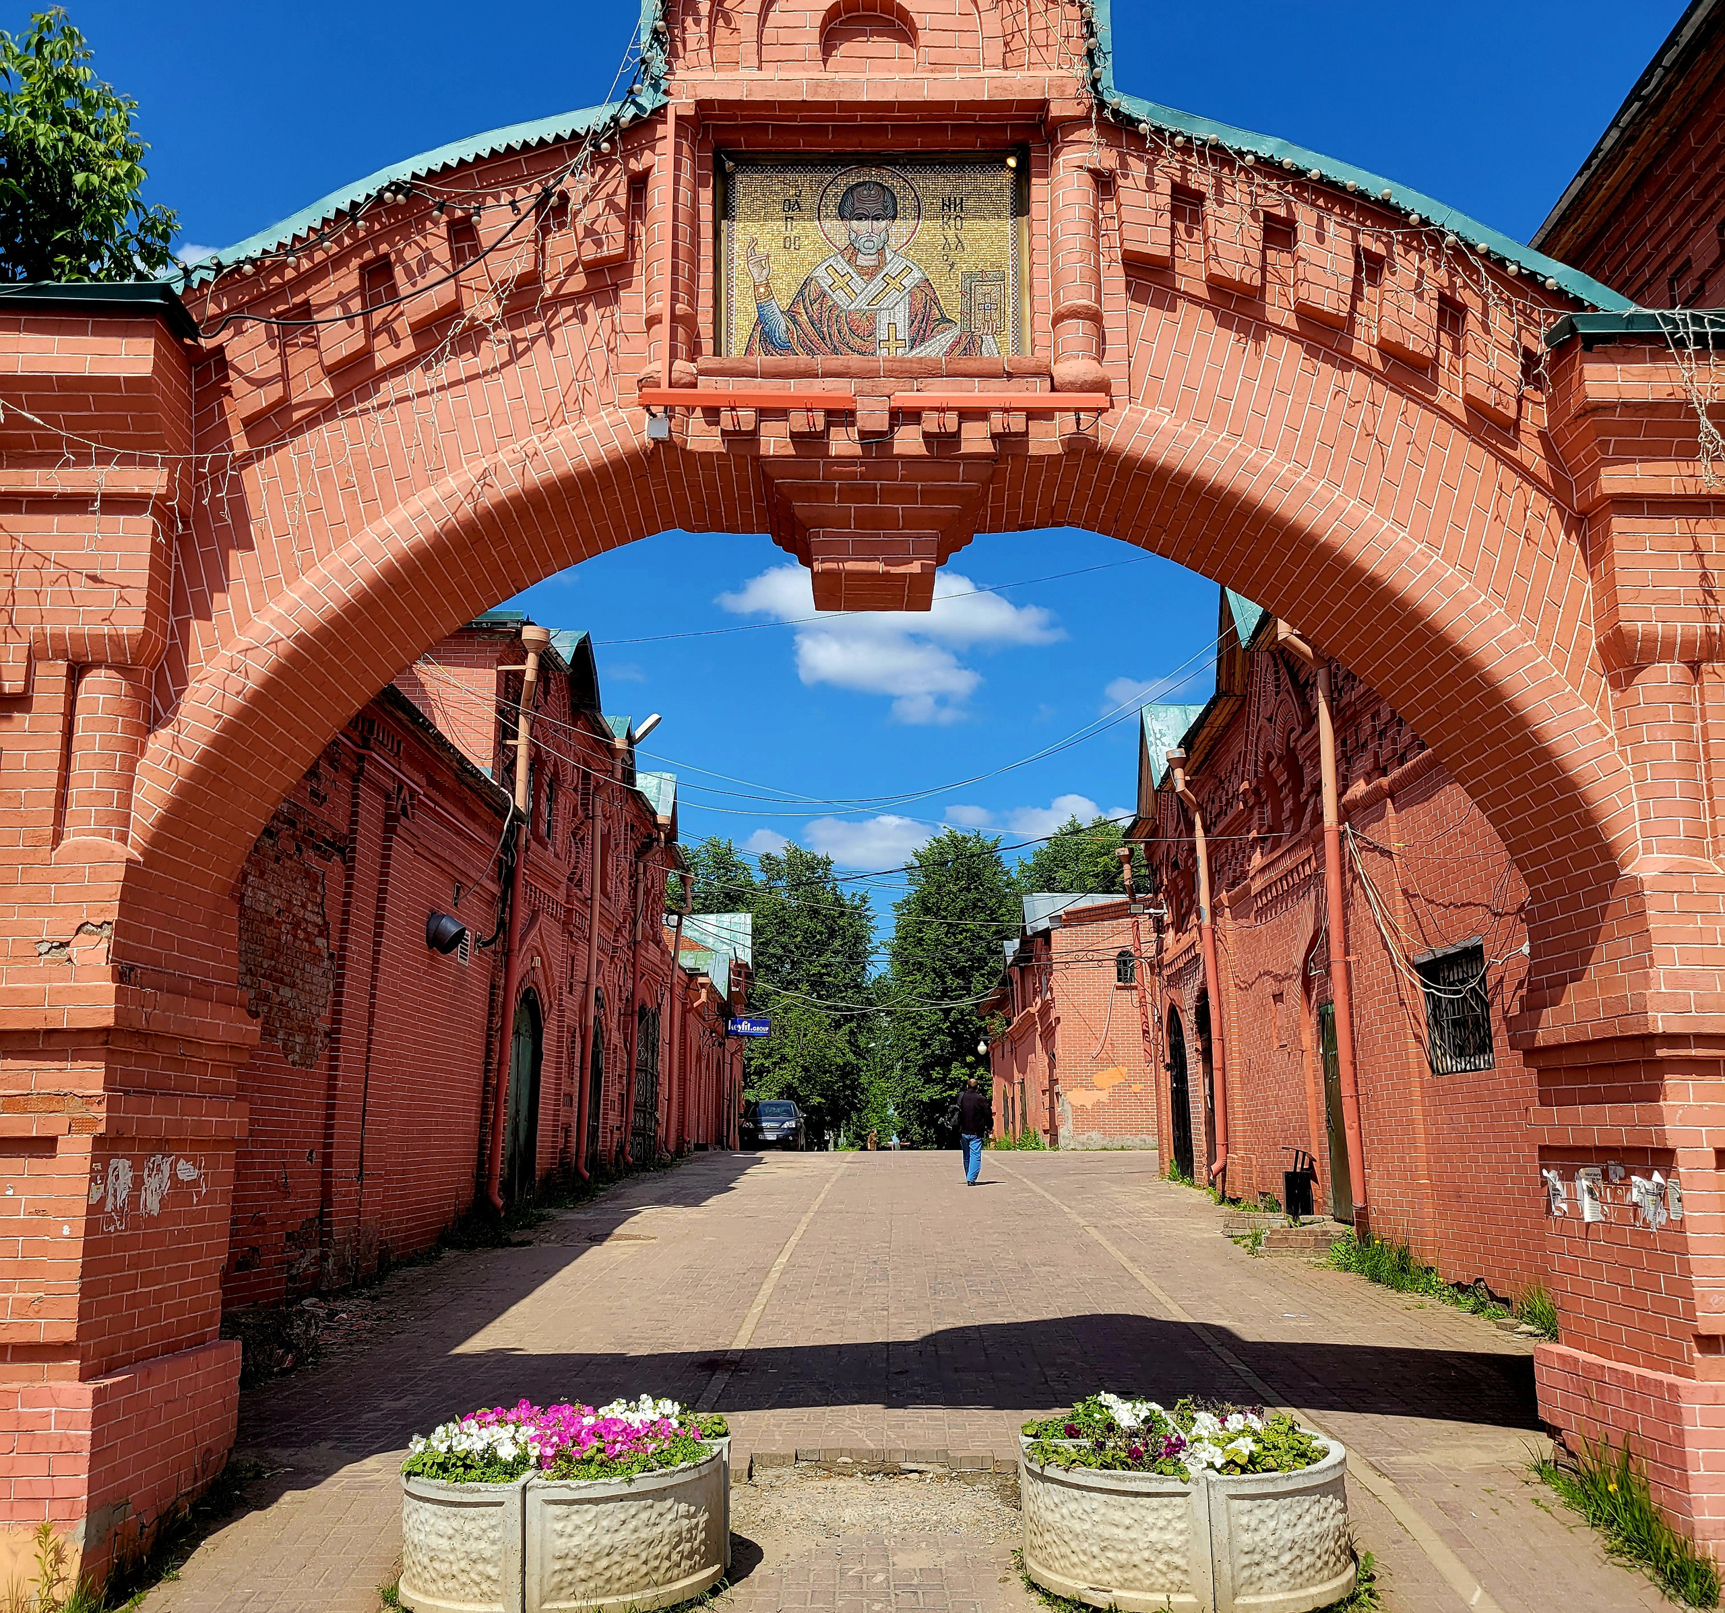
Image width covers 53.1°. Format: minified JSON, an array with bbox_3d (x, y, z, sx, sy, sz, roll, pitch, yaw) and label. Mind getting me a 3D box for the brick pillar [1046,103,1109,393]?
[{"bbox_3d":[0.919,-2.366,7.361,0.250,1.310,0.230,0,-11,0],"label":"brick pillar"}]

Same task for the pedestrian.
[{"bbox_3d":[1.793,5.255,27.808,0.550,1.720,0.380,0,-11,0],"label":"pedestrian"}]

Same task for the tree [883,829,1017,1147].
[{"bbox_3d":[3.926,8.156,77.828,6.100,14.400,6.100,0,-11,0],"label":"tree"}]

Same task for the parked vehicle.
[{"bbox_3d":[-2.752,10.160,54.562,1.850,1.680,4.500,0,-11,0],"label":"parked vehicle"}]

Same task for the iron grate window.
[{"bbox_3d":[4.800,1.632,13.887,0.160,0.980,1.450,0,-11,0],"label":"iron grate window"}]

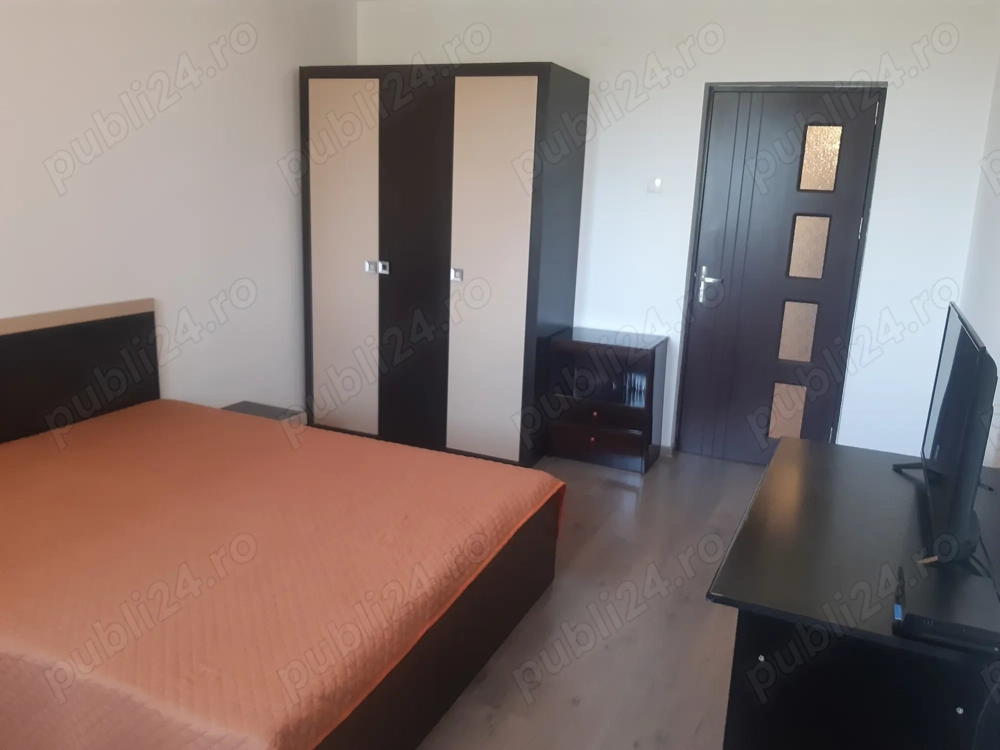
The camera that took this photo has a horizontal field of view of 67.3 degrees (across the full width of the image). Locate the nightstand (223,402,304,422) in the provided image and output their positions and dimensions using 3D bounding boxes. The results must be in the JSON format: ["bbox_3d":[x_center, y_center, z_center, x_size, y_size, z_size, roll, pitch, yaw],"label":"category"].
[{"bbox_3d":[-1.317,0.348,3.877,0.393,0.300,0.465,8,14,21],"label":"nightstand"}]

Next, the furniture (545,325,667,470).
[{"bbox_3d":[0.618,0.125,4.311,0.556,0.681,0.463,8,14,21],"label":"furniture"}]

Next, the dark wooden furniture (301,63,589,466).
[{"bbox_3d":[-0.344,-0.646,4.374,1.460,2.079,0.629,8,14,21],"label":"dark wooden furniture"}]

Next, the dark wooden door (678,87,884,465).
[{"bbox_3d":[1.484,-0.483,4.102,0.819,2.025,0.057,8,14,21],"label":"dark wooden door"}]

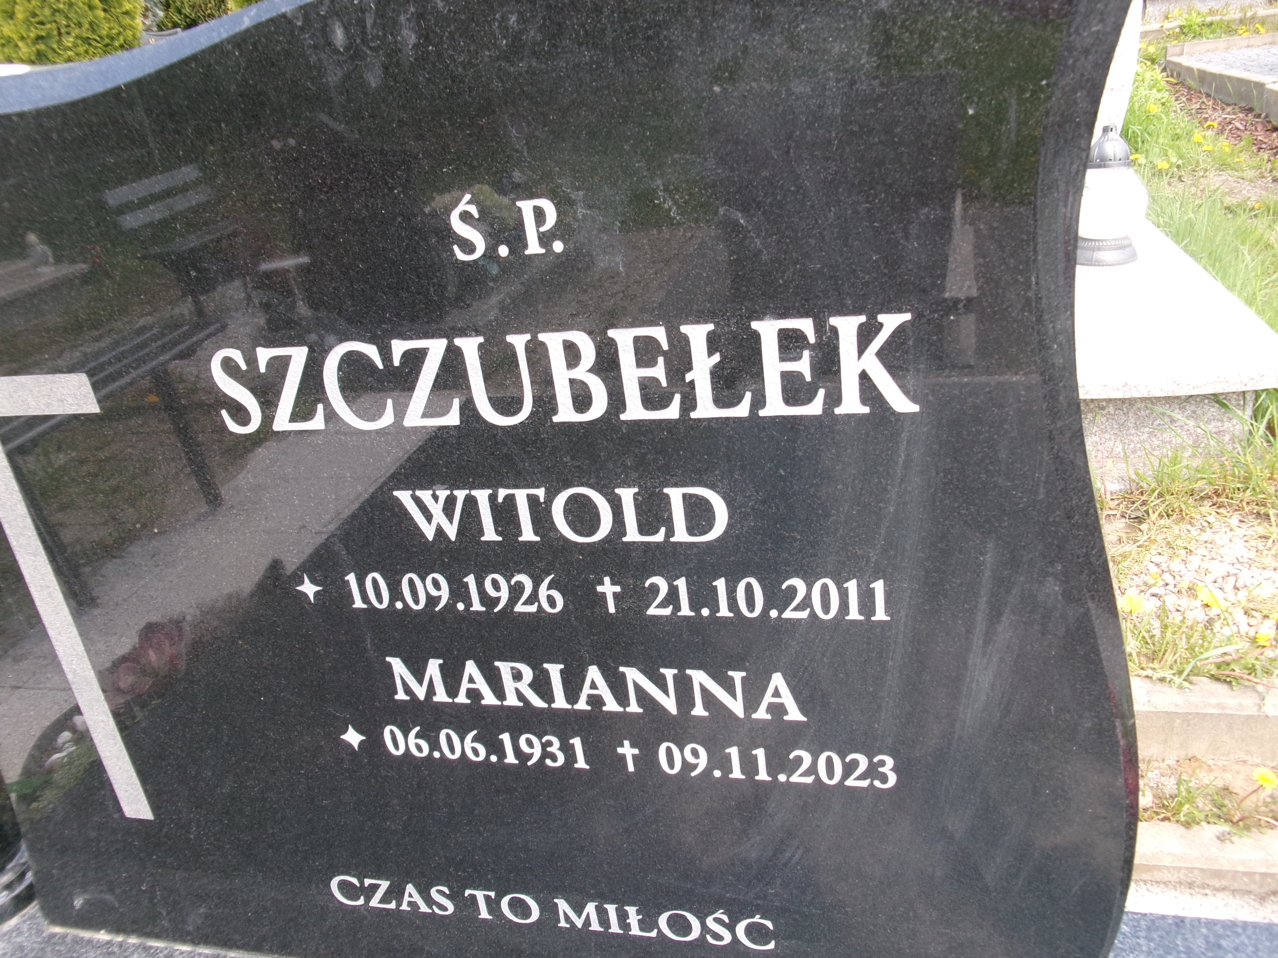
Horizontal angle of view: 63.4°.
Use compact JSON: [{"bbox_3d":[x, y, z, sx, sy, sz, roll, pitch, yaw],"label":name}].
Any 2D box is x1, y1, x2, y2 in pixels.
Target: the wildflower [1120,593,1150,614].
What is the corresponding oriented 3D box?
[{"bbox_3d":[0.609,0.153,1.270,0.038,0.019,0.038,4,27,26],"label":"wildflower"}]

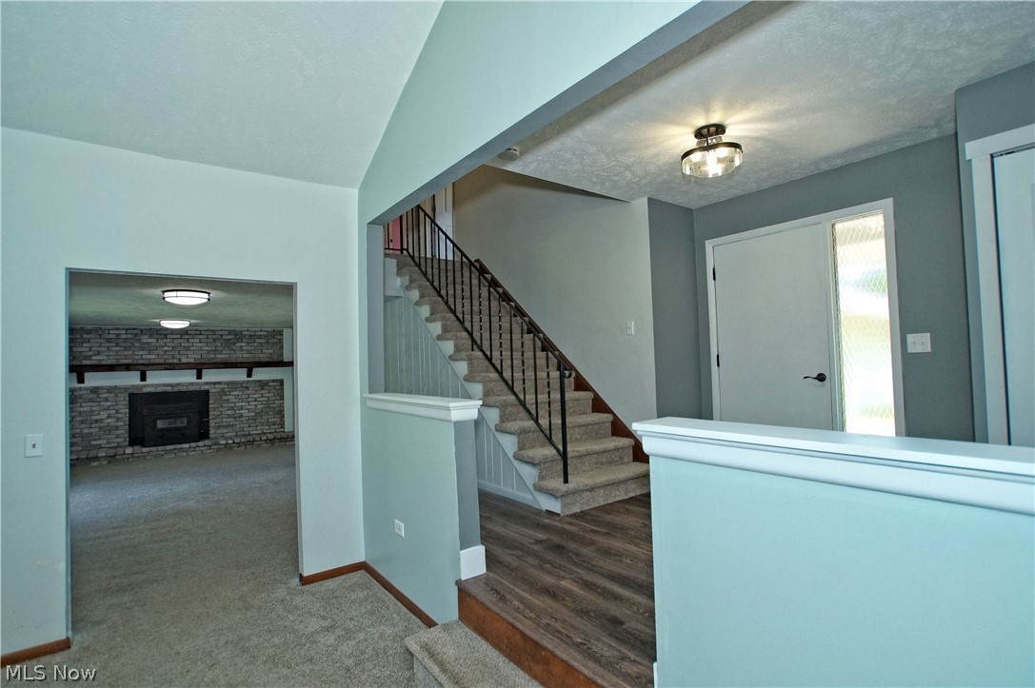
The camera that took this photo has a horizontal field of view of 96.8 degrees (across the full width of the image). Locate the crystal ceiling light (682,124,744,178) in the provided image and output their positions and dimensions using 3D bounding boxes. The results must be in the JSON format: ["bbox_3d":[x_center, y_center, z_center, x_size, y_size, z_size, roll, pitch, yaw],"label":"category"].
[{"bbox_3d":[1.163,-1.173,2.759,0.332,0.222,0.332,-1,-2,-39],"label":"crystal ceiling light"}]

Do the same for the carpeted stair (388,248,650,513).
[{"bbox_3d":[-0.130,0.102,4.724,1.030,2.420,2.700,-1,-2,-37],"label":"carpeted stair"}]

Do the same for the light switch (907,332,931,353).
[{"bbox_3d":[2.661,-0.004,3.045,0.012,0.121,0.118,-1,-2,-39],"label":"light switch"}]

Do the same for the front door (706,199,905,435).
[{"bbox_3d":[2.201,0.104,3.659,0.090,2.150,1.380,-1,-2,-39],"label":"front door"}]

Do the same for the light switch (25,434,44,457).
[{"bbox_3d":[-2.712,0.575,2.580,0.072,0.119,0.012,-1,-2,-35],"label":"light switch"}]

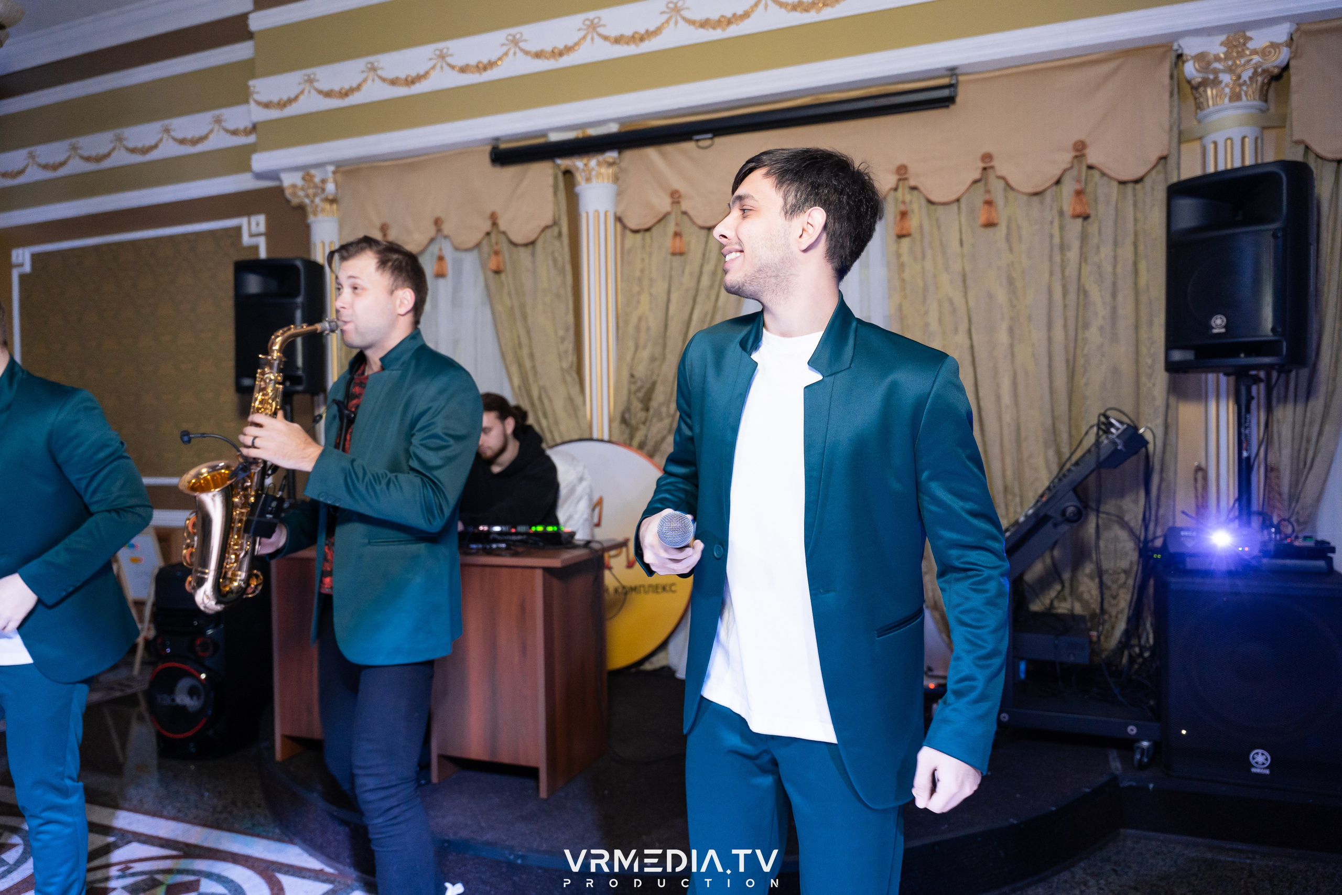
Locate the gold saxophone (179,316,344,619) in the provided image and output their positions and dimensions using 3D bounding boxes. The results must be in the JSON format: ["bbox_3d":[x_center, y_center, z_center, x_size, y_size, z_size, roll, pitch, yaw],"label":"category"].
[{"bbox_3d":[-0.850,0.040,1.930,0.300,0.640,0.190,15,-7,-39],"label":"gold saxophone"}]

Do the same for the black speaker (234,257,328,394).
[{"bbox_3d":[-1.949,-0.598,4.753,0.370,0.650,0.340,-1,1,7],"label":"black speaker"}]

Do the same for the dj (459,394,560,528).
[{"bbox_3d":[-0.645,0.440,3.650,0.520,1.300,0.660,0,1,30],"label":"dj"}]

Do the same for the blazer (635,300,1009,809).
[{"bbox_3d":[0.186,0.143,1.415,0.550,0.780,0.400,0,1,34],"label":"blazer"}]

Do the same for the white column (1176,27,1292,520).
[{"bbox_3d":[2.192,-0.276,3.616,0.380,2.650,0.340,-1,1,22],"label":"white column"}]

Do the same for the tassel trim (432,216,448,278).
[{"bbox_3d":[-1.222,-1.061,4.940,0.072,0.320,0.060,0,1,22],"label":"tassel trim"}]

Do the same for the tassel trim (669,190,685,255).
[{"bbox_3d":[0.034,-1.070,4.438,0.072,0.310,0.060,0,1,22],"label":"tassel trim"}]

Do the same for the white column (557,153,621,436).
[{"bbox_3d":[-0.382,-0.247,4.661,0.380,2.650,0.340,-1,1,22],"label":"white column"}]

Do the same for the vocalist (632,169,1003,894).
[{"bbox_3d":[0.229,0.427,1.409,0.560,1.768,0.410,0,1,30],"label":"vocalist"}]

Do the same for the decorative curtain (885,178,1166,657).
[{"bbox_3d":[1.496,-0.164,3.953,1.120,2.380,0.170,-1,1,22],"label":"decorative curtain"}]

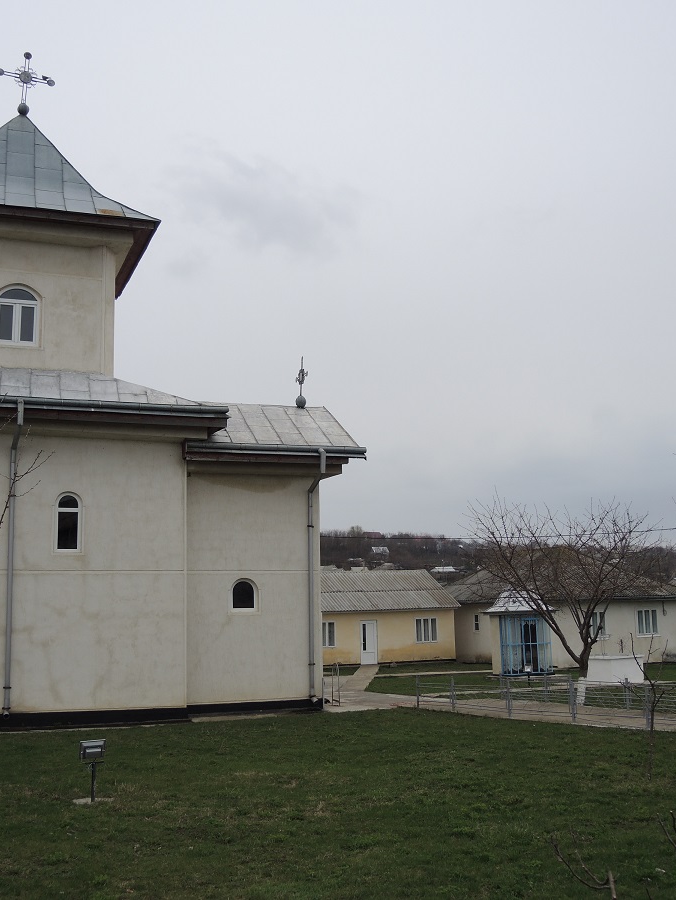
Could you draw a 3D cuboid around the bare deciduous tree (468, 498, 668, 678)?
[{"bbox_3d":[6.412,4.187,27.000,5.600,5.600,5.400,2,-9,-21],"label":"bare deciduous tree"}]

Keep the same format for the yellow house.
[{"bbox_3d":[0.255,8.232,48.465,9.200,4.500,7.800,2,-8,-18],"label":"yellow house"}]

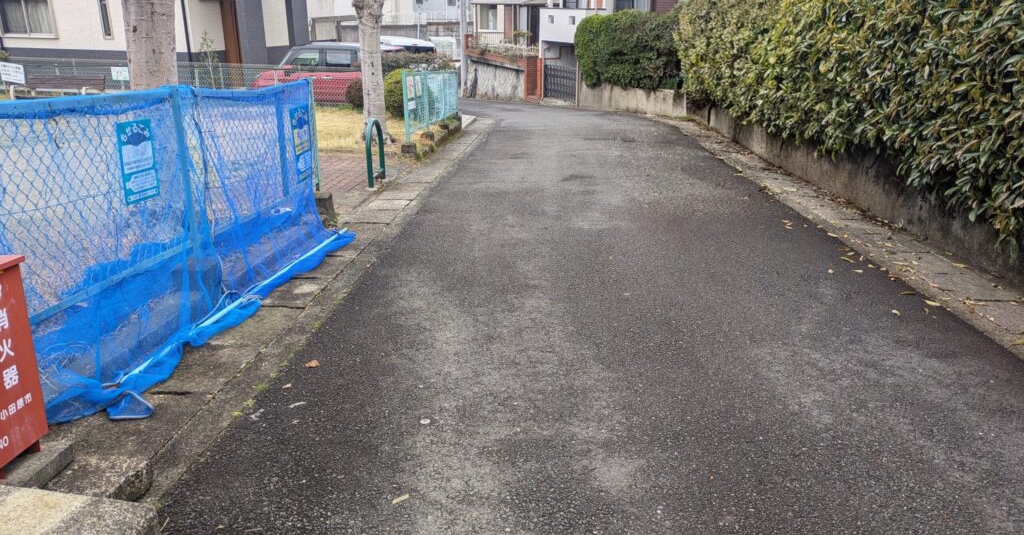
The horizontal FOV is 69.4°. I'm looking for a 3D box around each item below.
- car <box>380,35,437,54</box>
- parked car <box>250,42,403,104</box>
[{"bbox_3d":[-3.771,-6.616,23.828,1.690,1.600,4.100,-11,22,-30],"label":"car"},{"bbox_3d":[-4.615,-4.879,18.925,3.500,1.660,1.530,2,19,8],"label":"parked car"}]

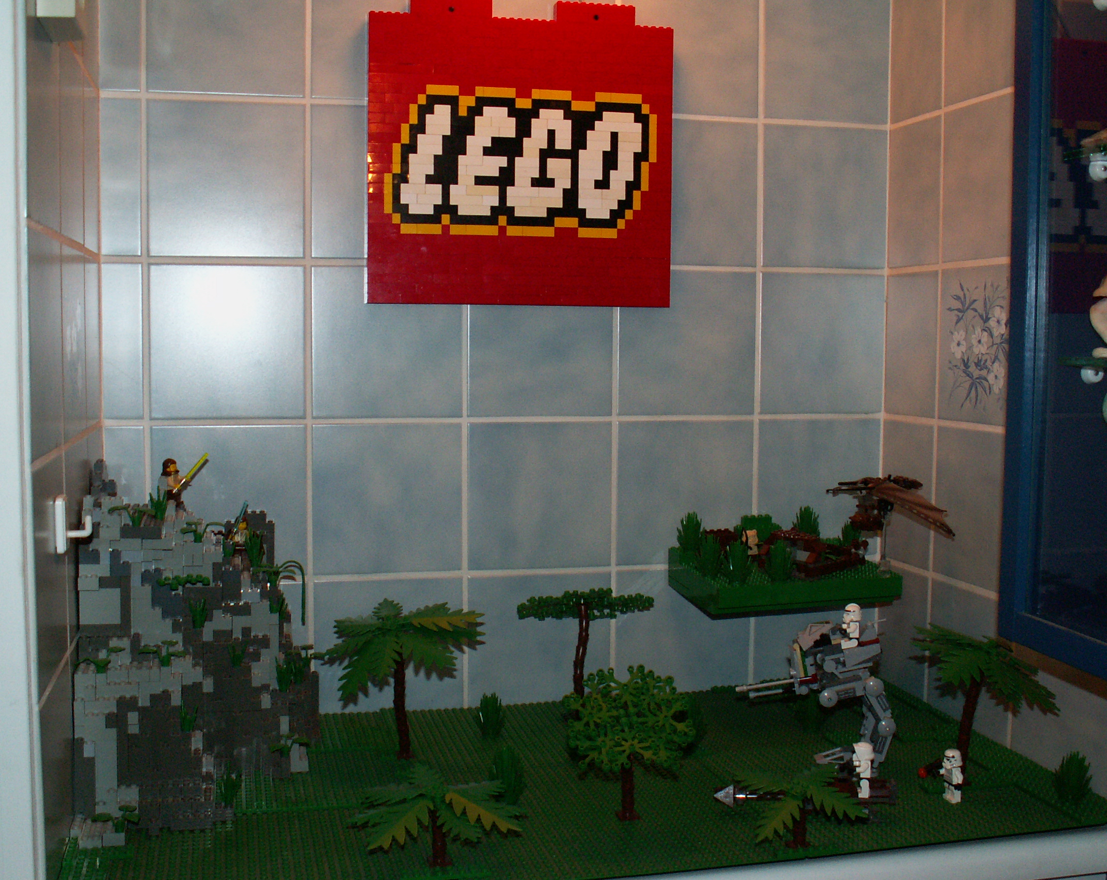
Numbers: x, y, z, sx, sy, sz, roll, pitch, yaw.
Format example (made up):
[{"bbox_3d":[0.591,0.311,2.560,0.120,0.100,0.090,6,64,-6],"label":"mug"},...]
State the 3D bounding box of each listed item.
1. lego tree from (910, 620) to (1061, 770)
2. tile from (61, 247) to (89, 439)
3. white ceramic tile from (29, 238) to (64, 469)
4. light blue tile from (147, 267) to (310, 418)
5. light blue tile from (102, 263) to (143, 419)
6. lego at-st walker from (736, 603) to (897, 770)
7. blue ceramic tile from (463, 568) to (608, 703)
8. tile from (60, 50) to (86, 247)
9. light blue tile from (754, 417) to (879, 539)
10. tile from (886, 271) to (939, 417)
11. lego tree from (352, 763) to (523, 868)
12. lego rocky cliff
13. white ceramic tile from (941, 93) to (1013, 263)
[{"bbox_3d":[0.348,0.226,1.107,0.124,0.125,0.145,-1,5,-13],"label":"lego tree"},{"bbox_3d":[-0.378,-0.075,1.032,0.008,0.149,0.150,-1,5,-13],"label":"tile"},{"bbox_3d":[-0.347,-0.065,0.893,0.010,0.152,0.152,-1,5,-13],"label":"white ceramic tile"},{"bbox_3d":[-0.315,-0.095,1.278,0.152,0.152,0.010,-1,5,-13],"label":"light blue tile"},{"bbox_3d":[-0.405,-0.093,1.243,0.038,0.148,0.008,-1,4,-13],"label":"light blue tile"},{"bbox_3d":[0.223,0.212,1.127,0.144,0.147,0.072,0,4,-9],"label":"lego at-st walker"},{"bbox_3d":[-0.014,0.206,1.353,0.148,0.145,0.008,-1,4,-13],"label":"blue ceramic tile"},{"bbox_3d":[-0.381,-0.230,1.037,0.008,0.148,0.148,-1,4,-13],"label":"tile"},{"bbox_3d":[0.286,0.052,1.427,0.144,0.152,0.010,-1,5,-13],"label":"light blue tile"},{"bbox_3d":[0.377,-0.099,1.374,0.010,0.152,0.108,-1,5,-14],"label":"tile"},{"bbox_3d":[-0.083,0.272,0.942,0.125,0.063,0.115,-1,5,-13],"label":"lego tree"},{"bbox_3d":[-0.295,0.158,1.133,0.200,0.259,0.306,-1,4,-13],"label":"lego rocky cliff"},{"bbox_3d":[0.407,-0.241,1.234,0.010,0.152,0.152,-1,5,-14],"label":"white ceramic tile"}]

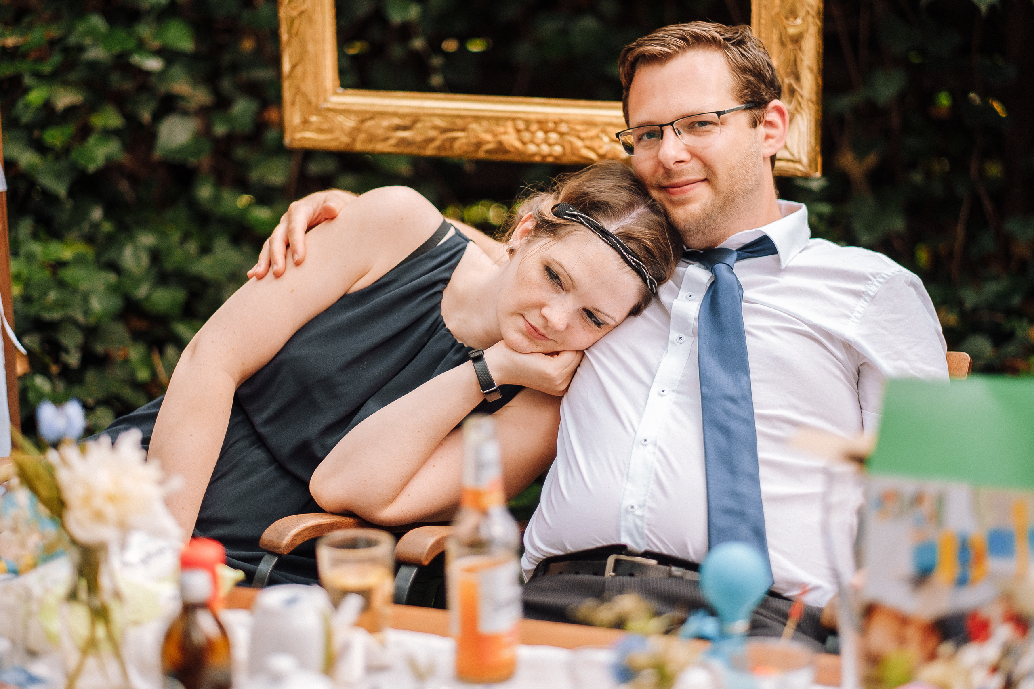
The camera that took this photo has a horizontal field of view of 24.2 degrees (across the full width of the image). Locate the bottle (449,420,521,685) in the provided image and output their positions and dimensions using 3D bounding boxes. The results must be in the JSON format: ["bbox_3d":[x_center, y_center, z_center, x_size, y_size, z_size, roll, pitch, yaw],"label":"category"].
[{"bbox_3d":[-0.029,0.179,2.110,0.064,0.228,0.064,-1,9,0],"label":"bottle"}]

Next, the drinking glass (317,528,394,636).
[{"bbox_3d":[-0.150,0.222,2.250,0.070,0.088,0.070,-1,9,0],"label":"drinking glass"}]

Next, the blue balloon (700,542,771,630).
[{"bbox_3d":[0.190,0.210,2.100,0.061,0.076,0.061,-1,9,0],"label":"blue balloon"}]

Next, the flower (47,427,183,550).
[{"bbox_3d":[-0.342,0.122,2.050,0.103,0.096,0.100,-1,9,0],"label":"flower"}]

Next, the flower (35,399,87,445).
[{"bbox_3d":[-0.389,0.066,2.060,0.043,0.038,0.040,-1,9,0],"label":"flower"}]

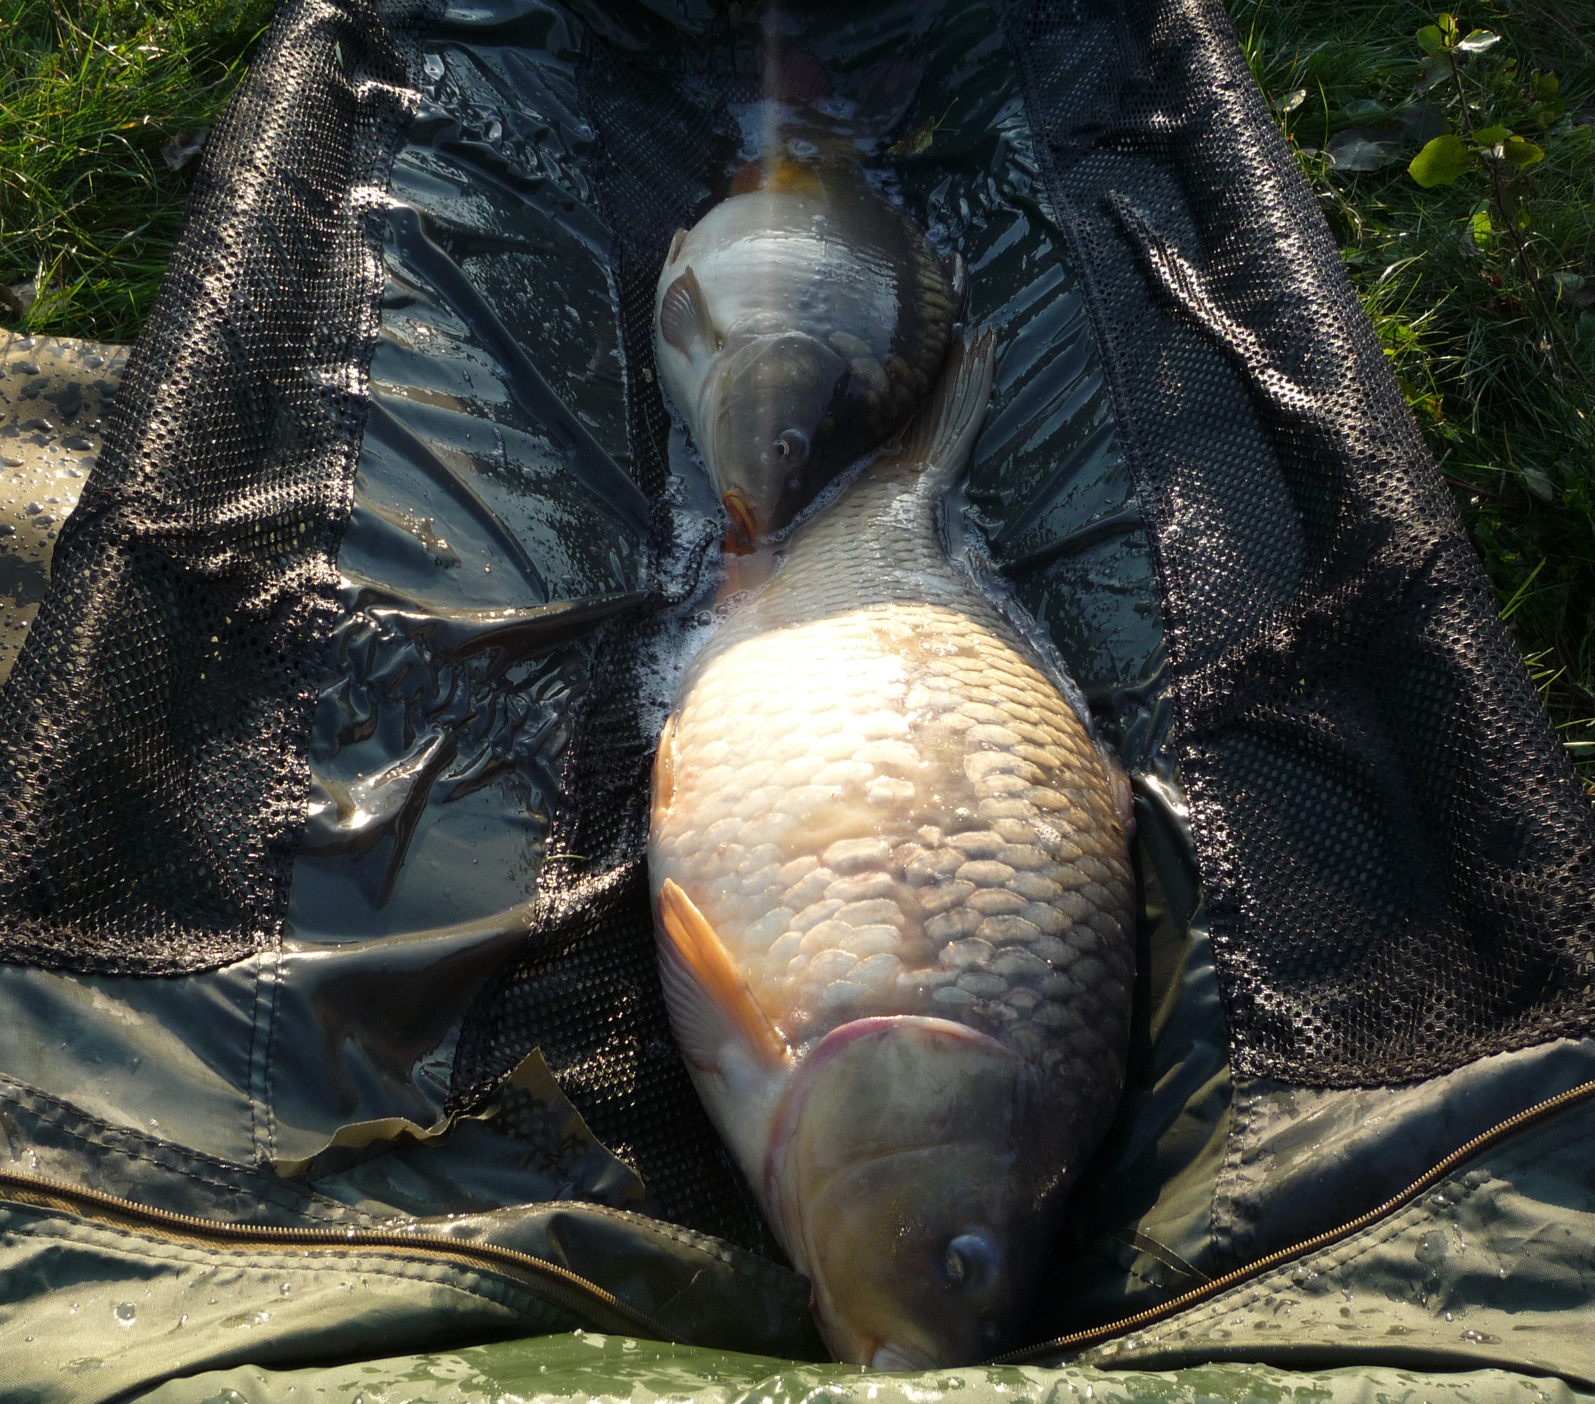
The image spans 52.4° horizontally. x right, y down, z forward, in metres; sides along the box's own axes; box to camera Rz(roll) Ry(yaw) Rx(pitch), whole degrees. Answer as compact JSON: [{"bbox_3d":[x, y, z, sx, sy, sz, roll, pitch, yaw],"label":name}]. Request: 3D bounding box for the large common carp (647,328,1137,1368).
[{"bbox_3d":[0.055,0.004,0.988,0.275,0.145,0.760,8,51,-3],"label":"large common carp"}]

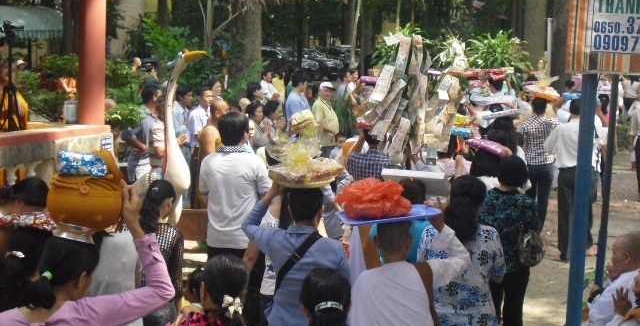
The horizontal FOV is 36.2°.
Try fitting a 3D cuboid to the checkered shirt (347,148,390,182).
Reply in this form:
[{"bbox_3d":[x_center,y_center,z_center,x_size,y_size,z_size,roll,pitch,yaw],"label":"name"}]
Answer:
[{"bbox_3d":[0.396,0.127,8.000,0.420,0.570,0.260,3,9,10],"label":"checkered shirt"}]

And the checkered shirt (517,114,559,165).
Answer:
[{"bbox_3d":[2.158,-0.233,9.700,0.440,0.540,0.270,3,9,10],"label":"checkered shirt"}]

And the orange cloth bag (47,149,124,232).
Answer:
[{"bbox_3d":[-0.890,0.104,3.720,0.285,0.280,0.275,0,9,-12],"label":"orange cloth bag"}]

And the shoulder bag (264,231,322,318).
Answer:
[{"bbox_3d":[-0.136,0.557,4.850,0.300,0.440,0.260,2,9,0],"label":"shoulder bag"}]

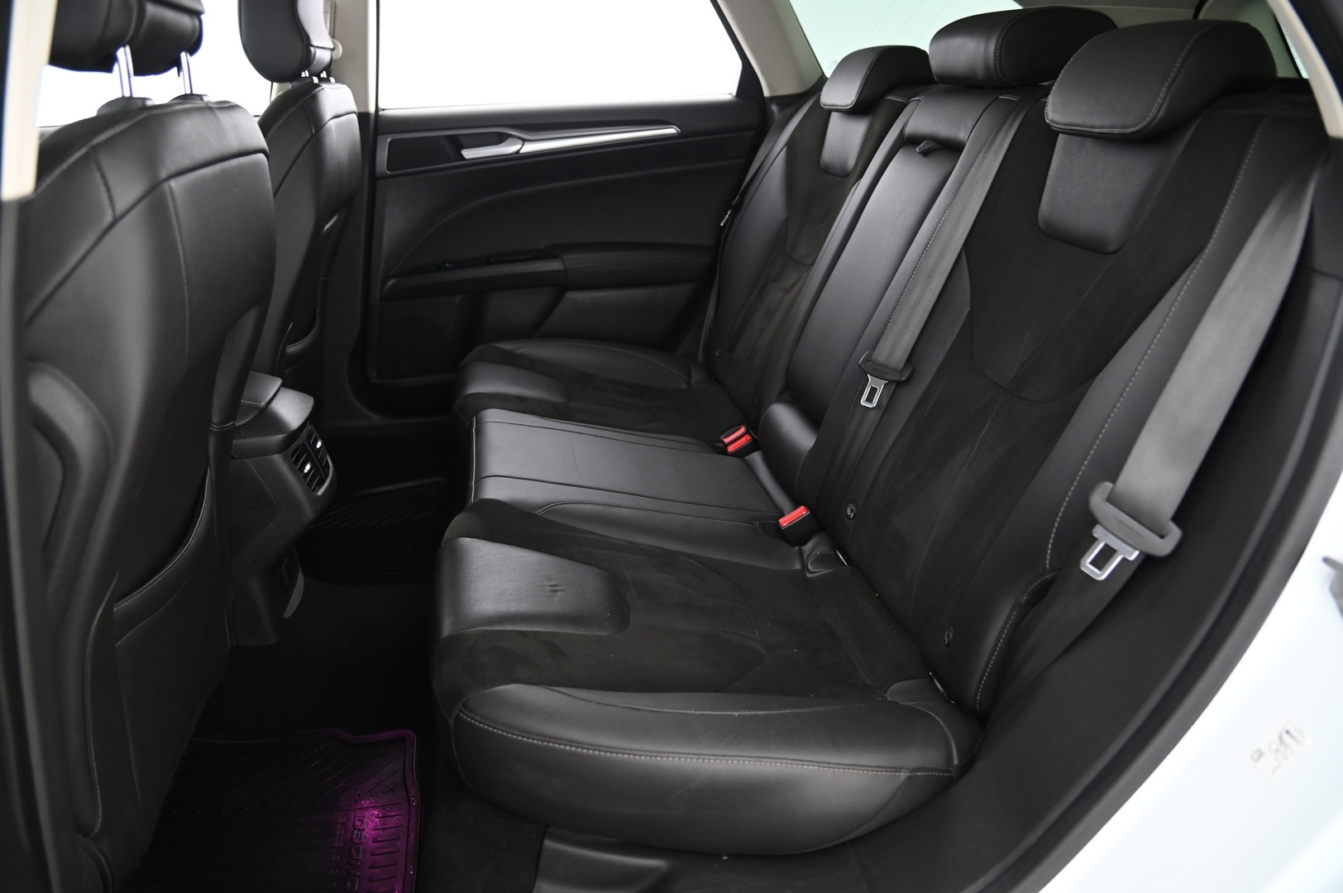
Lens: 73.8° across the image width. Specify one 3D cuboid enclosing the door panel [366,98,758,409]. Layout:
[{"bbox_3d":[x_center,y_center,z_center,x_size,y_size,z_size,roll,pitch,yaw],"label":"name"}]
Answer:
[{"bbox_3d":[-0.223,-0.401,1.887,0.810,0.620,0.120,-5,23,-10],"label":"door panel"}]

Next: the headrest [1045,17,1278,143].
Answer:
[{"bbox_3d":[0.494,-0.367,0.893,0.175,0.115,0.190,-5,23,-10],"label":"headrest"}]

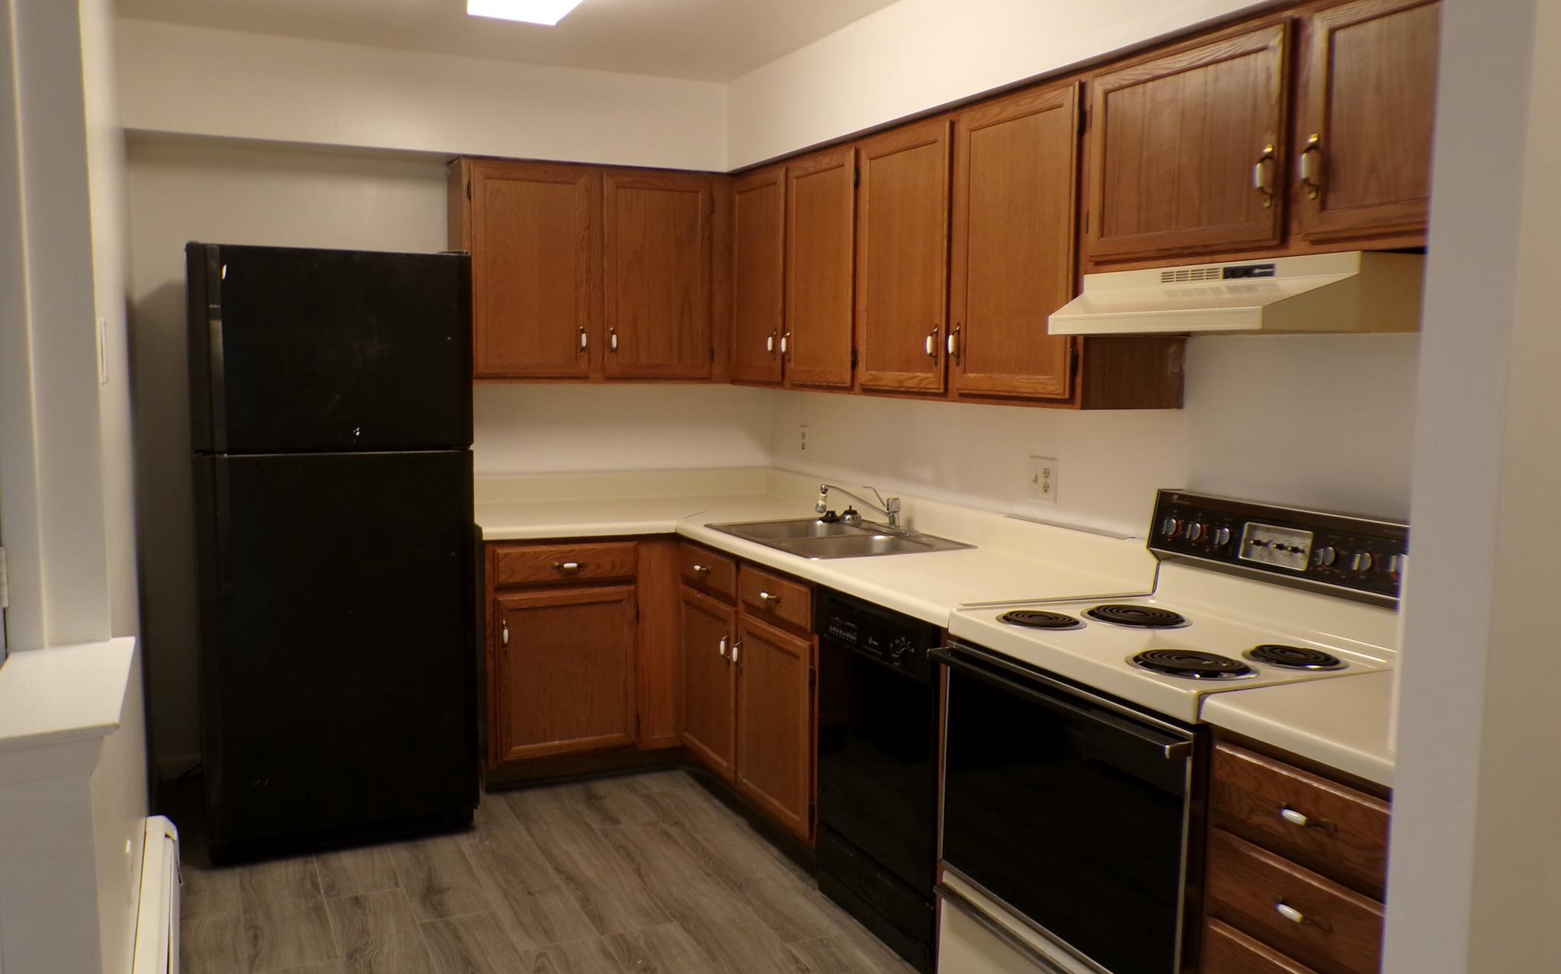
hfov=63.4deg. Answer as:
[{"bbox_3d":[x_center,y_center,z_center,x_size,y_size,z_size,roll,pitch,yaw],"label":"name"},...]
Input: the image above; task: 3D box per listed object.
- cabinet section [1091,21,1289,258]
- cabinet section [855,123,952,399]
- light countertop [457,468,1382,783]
[{"bbox_3d":[0.945,-0.683,2.619,0.310,0.410,0.535,-2,7,-26],"label":"cabinet section"},{"bbox_3d":[0.477,-0.635,3.599,0.310,0.717,0.499,-2,7,-26],"label":"cabinet section"},{"bbox_3d":[0.126,0.184,3.303,1.306,0.158,3.490,-2,6,-26],"label":"light countertop"}]

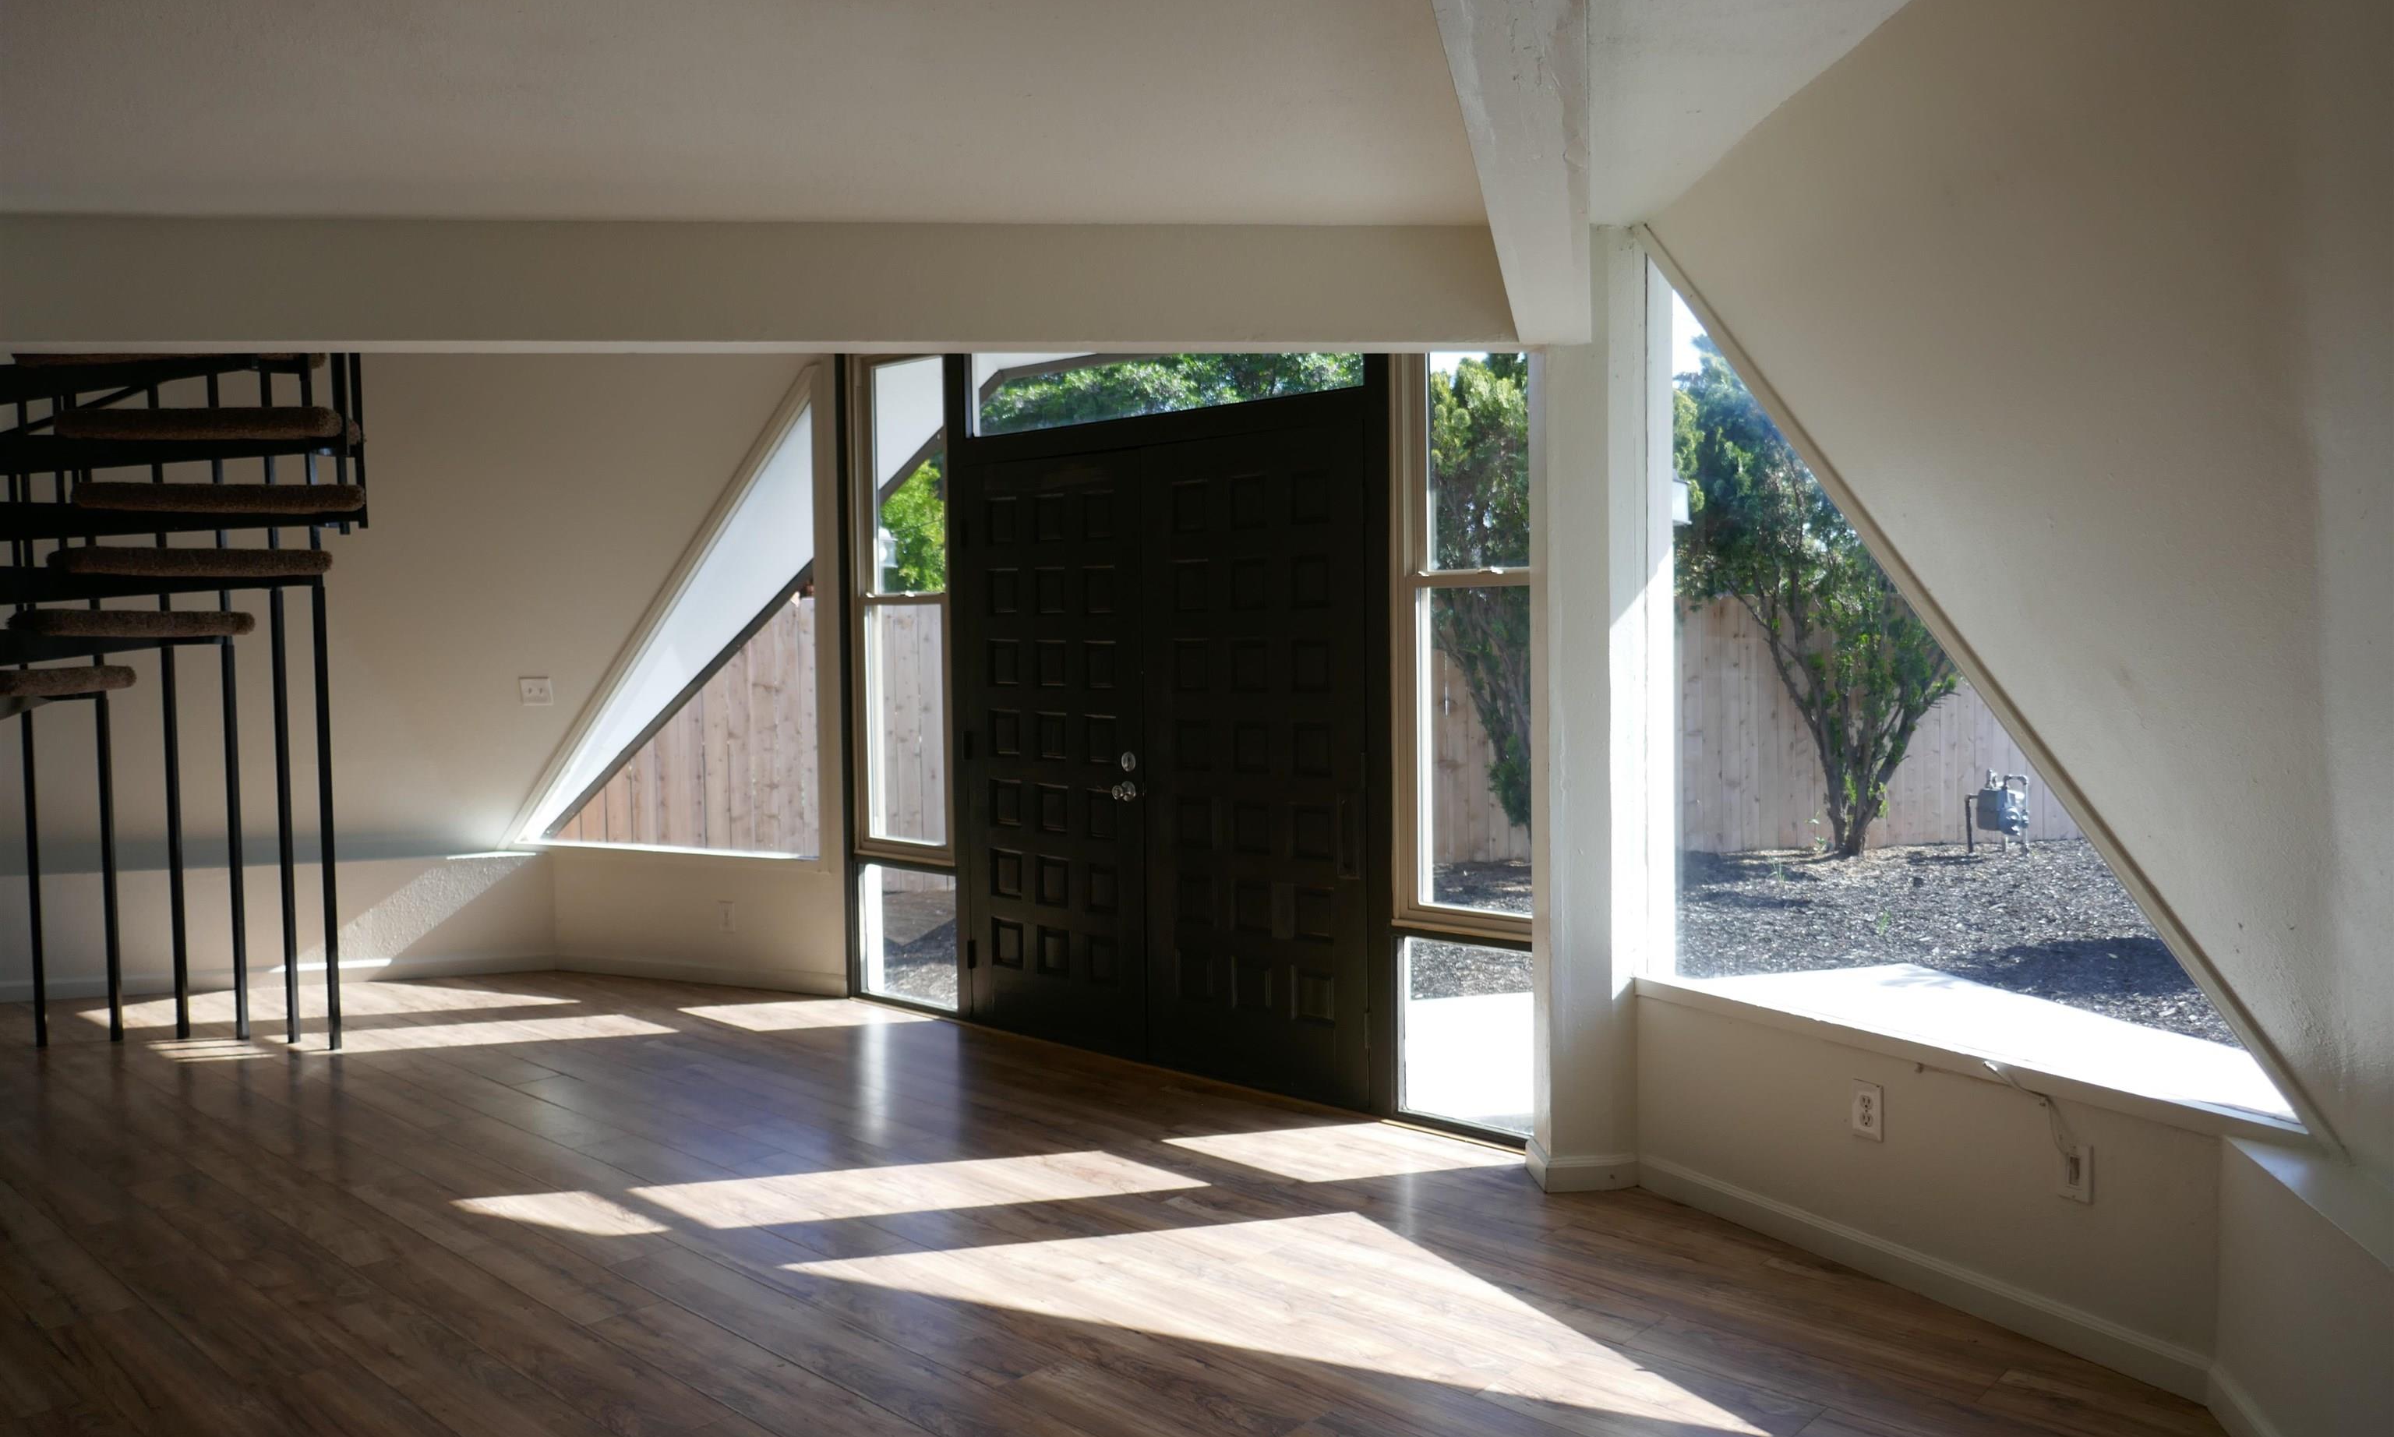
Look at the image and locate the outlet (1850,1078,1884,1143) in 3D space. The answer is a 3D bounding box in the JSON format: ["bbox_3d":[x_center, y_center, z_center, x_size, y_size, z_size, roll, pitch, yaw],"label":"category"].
[{"bbox_3d":[1.446,0.847,3.583,0.012,0.120,0.074,-2,3,-29],"label":"outlet"}]

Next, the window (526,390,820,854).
[{"bbox_3d":[-2.213,-0.364,6.884,1.602,1.848,0.060,1,3,25],"label":"window"}]

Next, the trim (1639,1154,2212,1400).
[{"bbox_3d":[1.457,1.162,3.568,0.020,0.082,1.406,-2,3,-29],"label":"trim"}]

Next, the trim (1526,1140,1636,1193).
[{"bbox_3d":[0.980,1.136,4.257,0.240,0.082,0.202,-1,3,-8],"label":"trim"}]

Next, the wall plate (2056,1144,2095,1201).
[{"bbox_3d":[1.676,0.869,3.169,0.012,0.115,0.071,-2,3,-29],"label":"wall plate"}]

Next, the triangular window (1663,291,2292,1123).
[{"bbox_3d":[1.520,-0.171,3.436,0.060,1.697,1.453,-2,3,-29],"label":"triangular window"}]

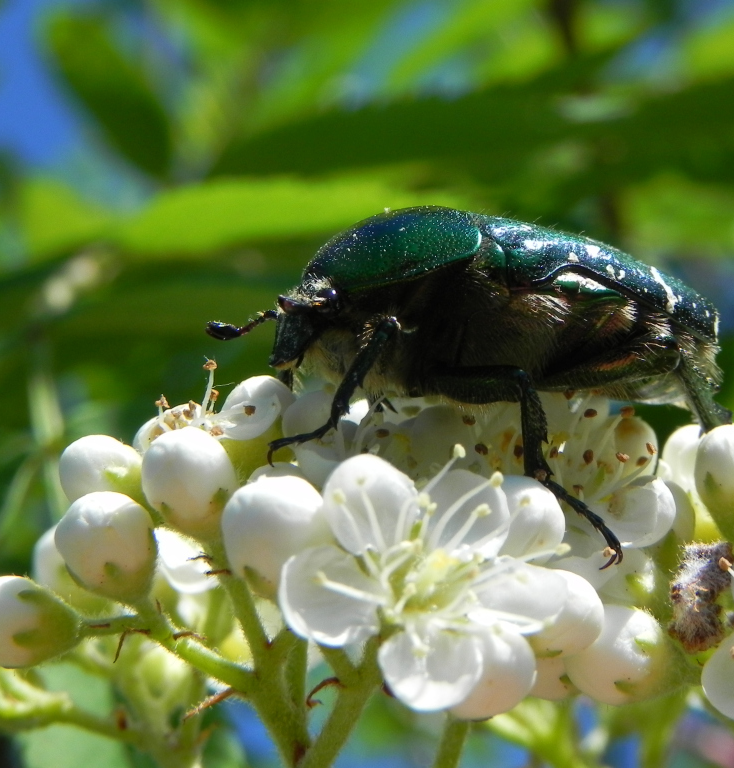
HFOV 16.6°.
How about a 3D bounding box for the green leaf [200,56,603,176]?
[{"bbox_3d":[0.003,-0.018,0.165,0.026,0.006,0.010,-10,0,0],"label":"green leaf"}]

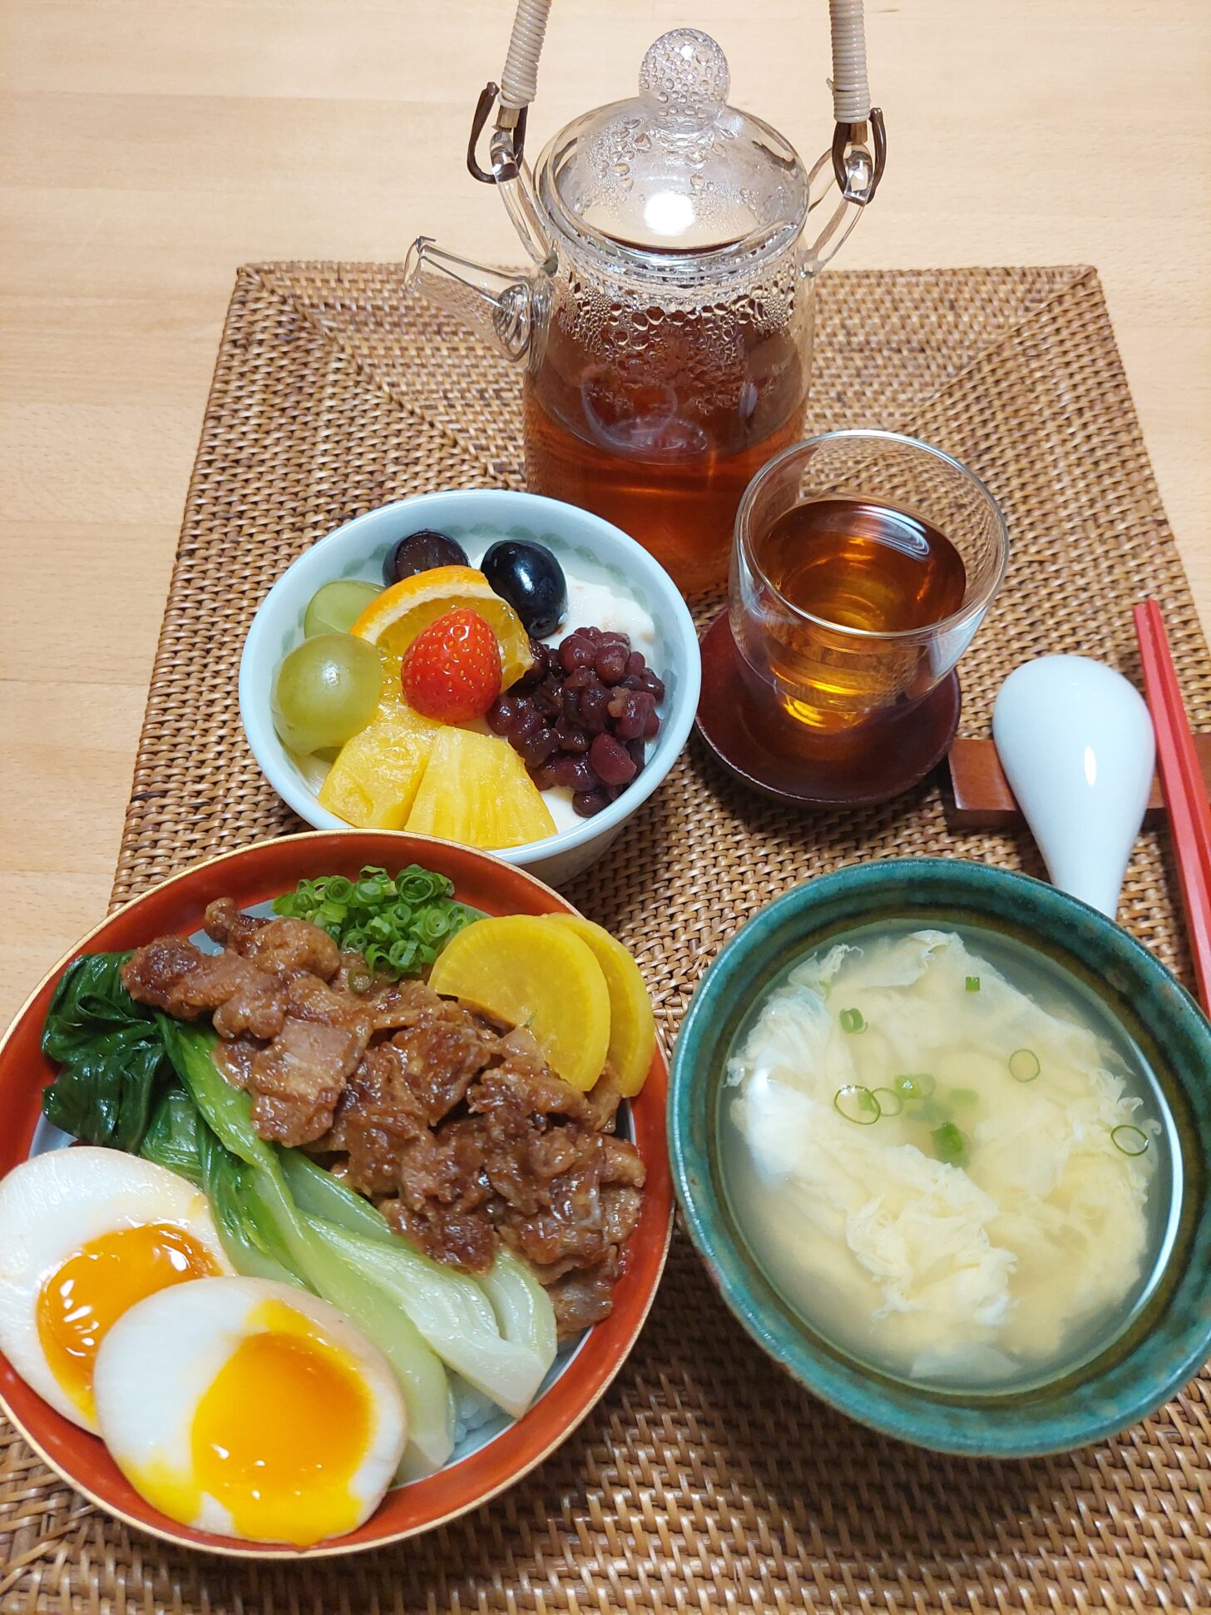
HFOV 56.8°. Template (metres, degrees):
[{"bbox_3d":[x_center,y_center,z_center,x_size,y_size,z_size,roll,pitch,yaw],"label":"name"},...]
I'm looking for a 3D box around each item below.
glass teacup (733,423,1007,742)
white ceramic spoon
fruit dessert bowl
[{"bbox_3d":[0.068,-0.053,0.318,0.069,0.076,0.069,0,62,0],"label":"glass teacup"},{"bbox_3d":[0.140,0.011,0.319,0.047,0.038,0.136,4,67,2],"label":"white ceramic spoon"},{"bbox_3d":[-0.036,-0.025,0.327,0.123,0.059,0.123,0,62,0],"label":"fruit dessert bowl"}]

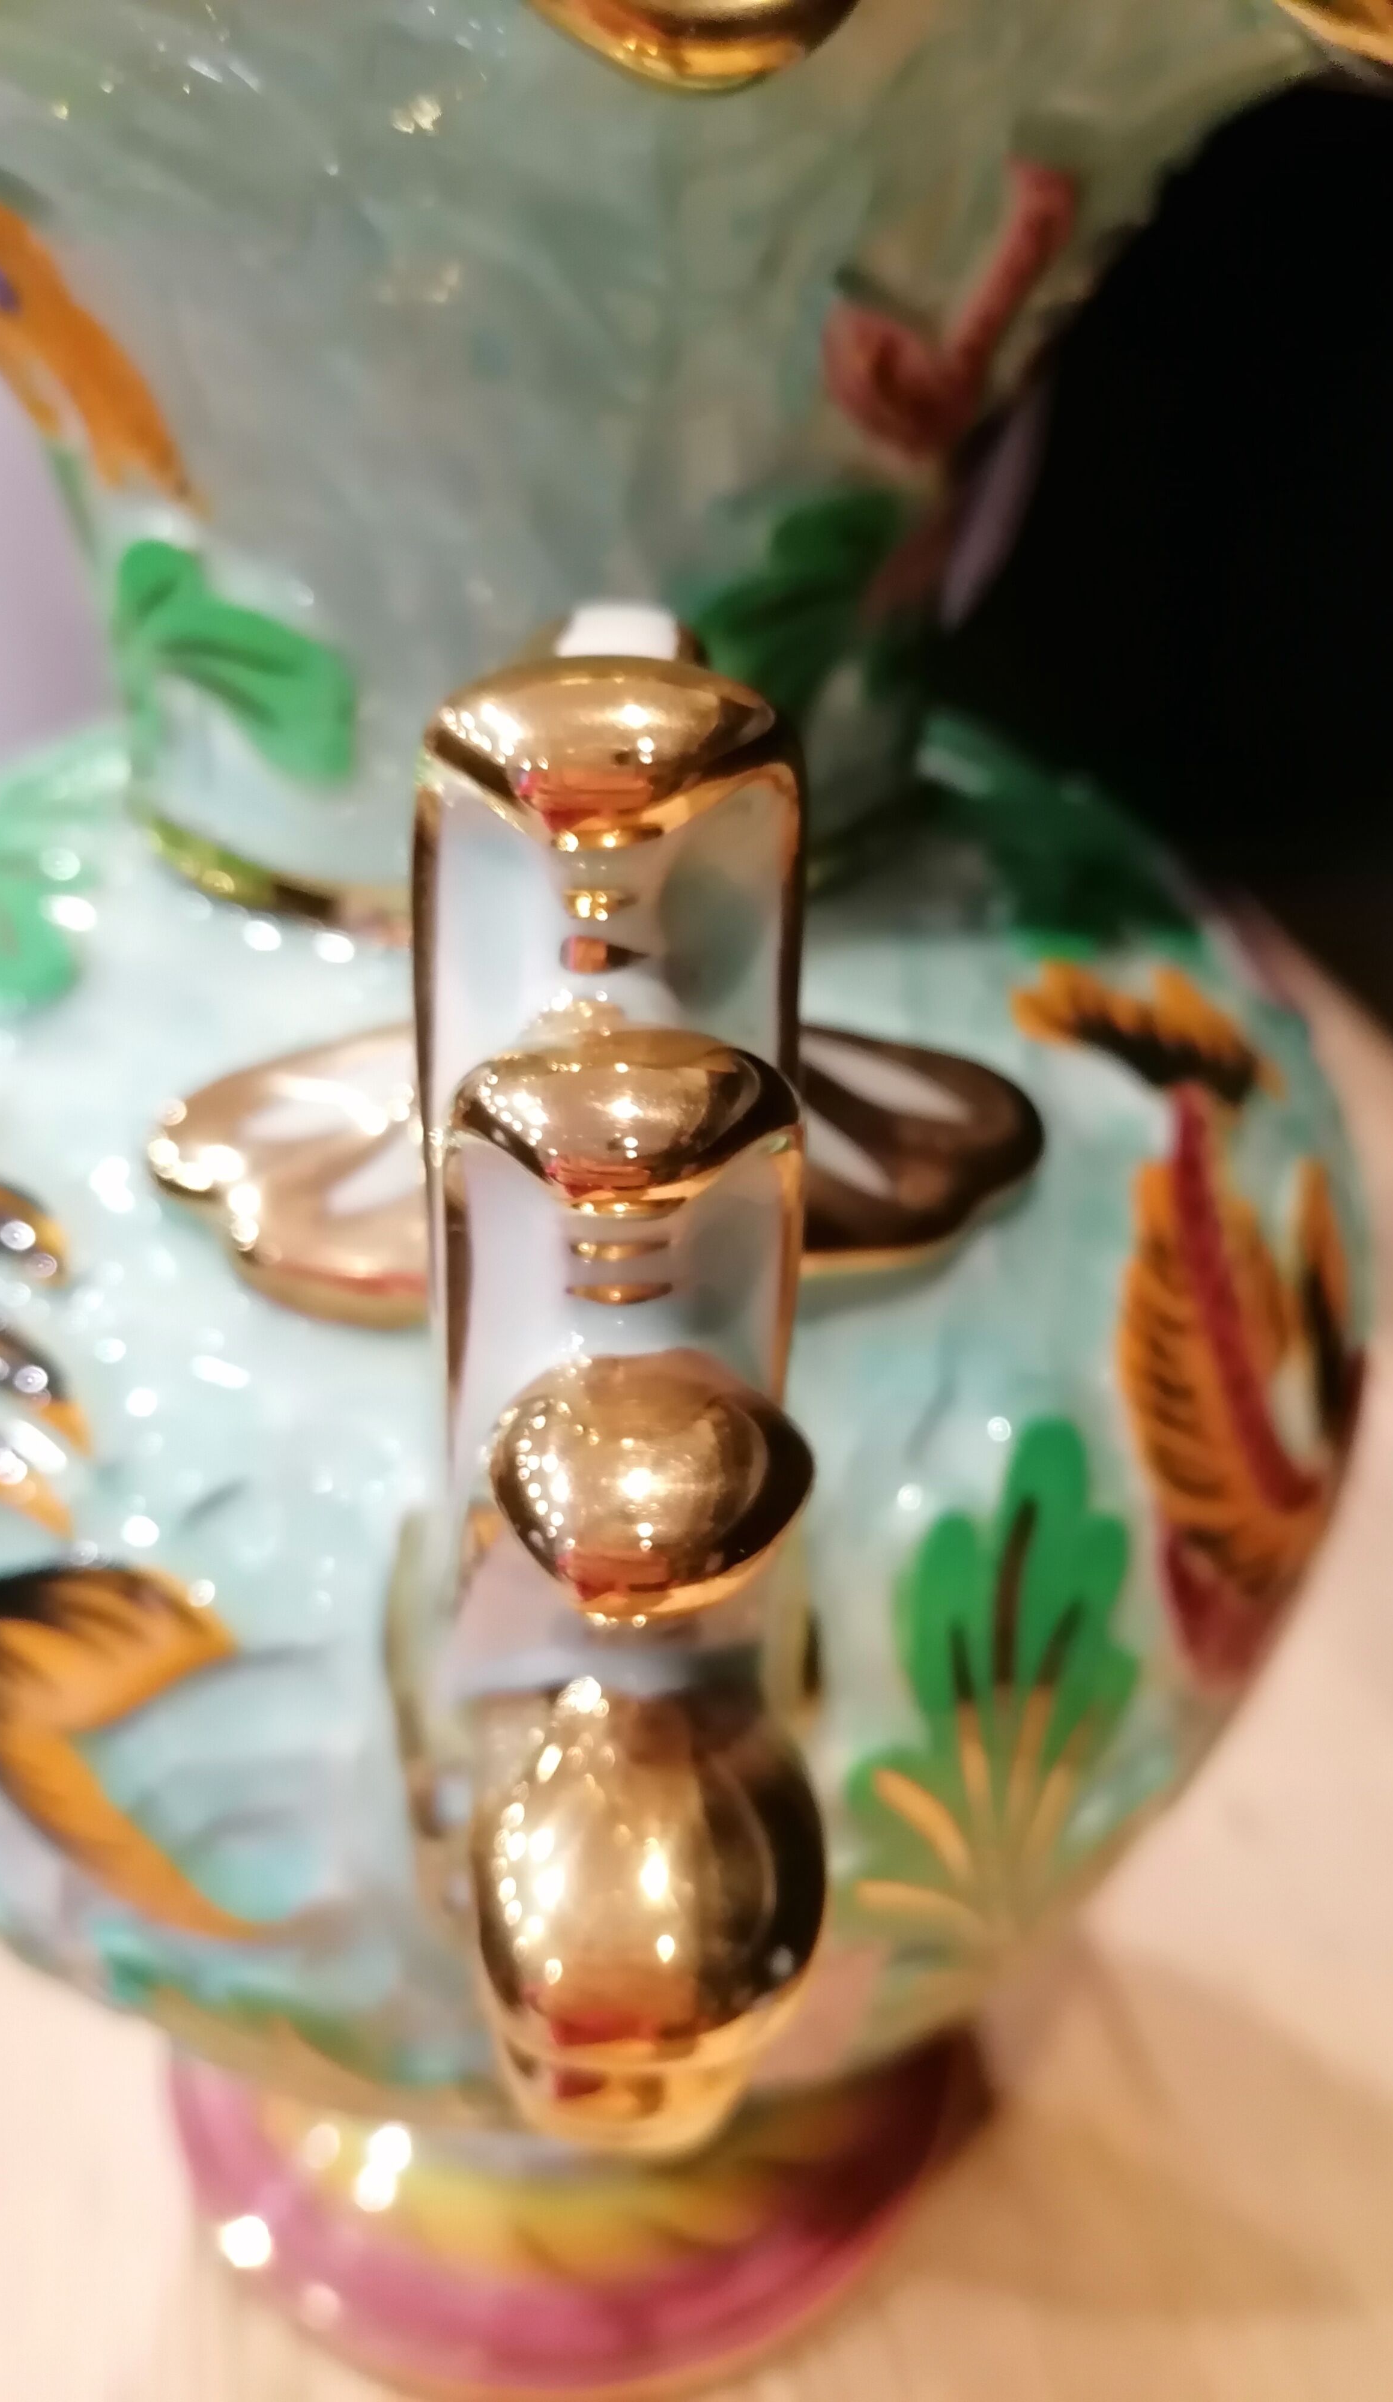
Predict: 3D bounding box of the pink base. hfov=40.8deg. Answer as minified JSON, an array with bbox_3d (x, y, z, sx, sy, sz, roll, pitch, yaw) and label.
[{"bbox_3d":[-0.019,0.110,0.285,0.121,0.033,0.121,1,31,0],"label":"pink base"}]

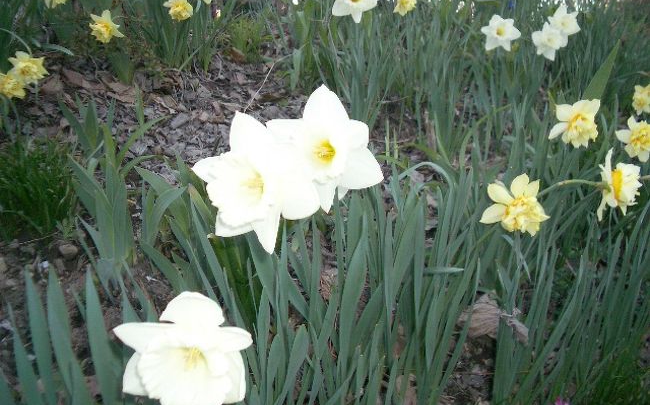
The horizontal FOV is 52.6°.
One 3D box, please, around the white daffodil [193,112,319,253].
[{"bbox_3d":[-0.054,-0.015,0.510,0.102,0.107,0.060,6,15,16],"label":"white daffodil"}]

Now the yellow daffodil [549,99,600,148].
[{"bbox_3d":[0.387,-0.123,1.020,0.083,0.078,0.052,1,32,4],"label":"yellow daffodil"}]

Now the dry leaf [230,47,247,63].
[{"bbox_3d":[-0.250,-0.425,1.900,0.045,0.030,0.040,-3,20,-7],"label":"dry leaf"}]

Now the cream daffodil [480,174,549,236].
[{"bbox_3d":[0.231,0.002,0.800,0.082,0.076,0.052,0,23,0],"label":"cream daffodil"}]

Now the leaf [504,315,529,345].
[{"bbox_3d":[0.268,0.179,0.920,0.033,0.036,0.025,-7,23,-17],"label":"leaf"}]

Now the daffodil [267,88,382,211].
[{"bbox_3d":[0.000,-0.044,0.530,0.098,0.101,0.058,3,19,7],"label":"daffodil"}]

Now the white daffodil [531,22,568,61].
[{"bbox_3d":[0.530,-0.380,1.550,0.090,0.092,0.050,11,29,28],"label":"white daffodil"}]

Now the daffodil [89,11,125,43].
[{"bbox_3d":[-0.499,-0.402,1.500,0.080,0.077,0.050,1,32,3],"label":"daffodil"}]

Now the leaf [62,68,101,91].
[{"bbox_3d":[-0.623,-0.315,1.680,0.090,0.033,0.065,11,34,16],"label":"leaf"}]

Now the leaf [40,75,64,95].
[{"bbox_3d":[-0.689,-0.296,1.660,0.060,0.028,0.055,0,33,0],"label":"leaf"}]

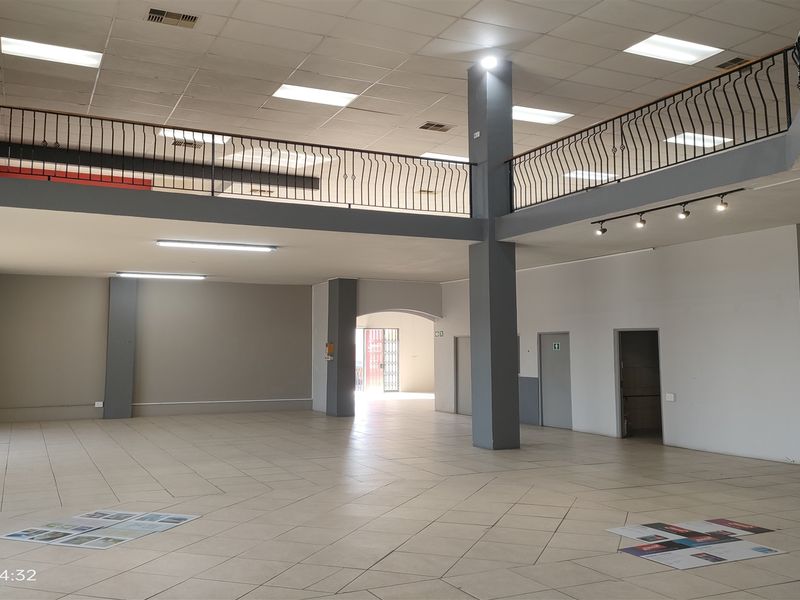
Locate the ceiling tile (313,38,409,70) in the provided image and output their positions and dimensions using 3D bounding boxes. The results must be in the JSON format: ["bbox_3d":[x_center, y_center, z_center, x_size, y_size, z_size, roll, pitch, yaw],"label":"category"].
[{"bbox_3d":[-0.643,-4.065,10.309,1.360,0.020,0.630,2,-5,-24],"label":"ceiling tile"}]

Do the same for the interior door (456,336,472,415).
[{"bbox_3d":[1.630,1.869,15.367,0.080,1.929,0.809,3,-5,-32],"label":"interior door"}]

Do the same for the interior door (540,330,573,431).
[{"bbox_3d":[3.228,1.667,12.845,0.080,1.929,0.809,3,-5,-32],"label":"interior door"}]

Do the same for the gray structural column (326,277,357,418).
[{"bbox_3d":[-1.414,1.166,15.431,0.450,3.341,0.450,2,-5,-28],"label":"gray structural column"}]

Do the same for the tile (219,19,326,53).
[{"bbox_3d":[-2.000,-4.110,9.745,1.360,0.020,0.630,2,-5,-24],"label":"tile"}]

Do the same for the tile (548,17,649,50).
[{"bbox_3d":[3.118,-4.116,9.673,1.360,0.020,0.630,2,-5,-24],"label":"tile"}]

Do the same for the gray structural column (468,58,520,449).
[{"bbox_3d":[1.605,-0.795,10.578,0.480,6.475,0.480,2,-5,-28],"label":"gray structural column"}]

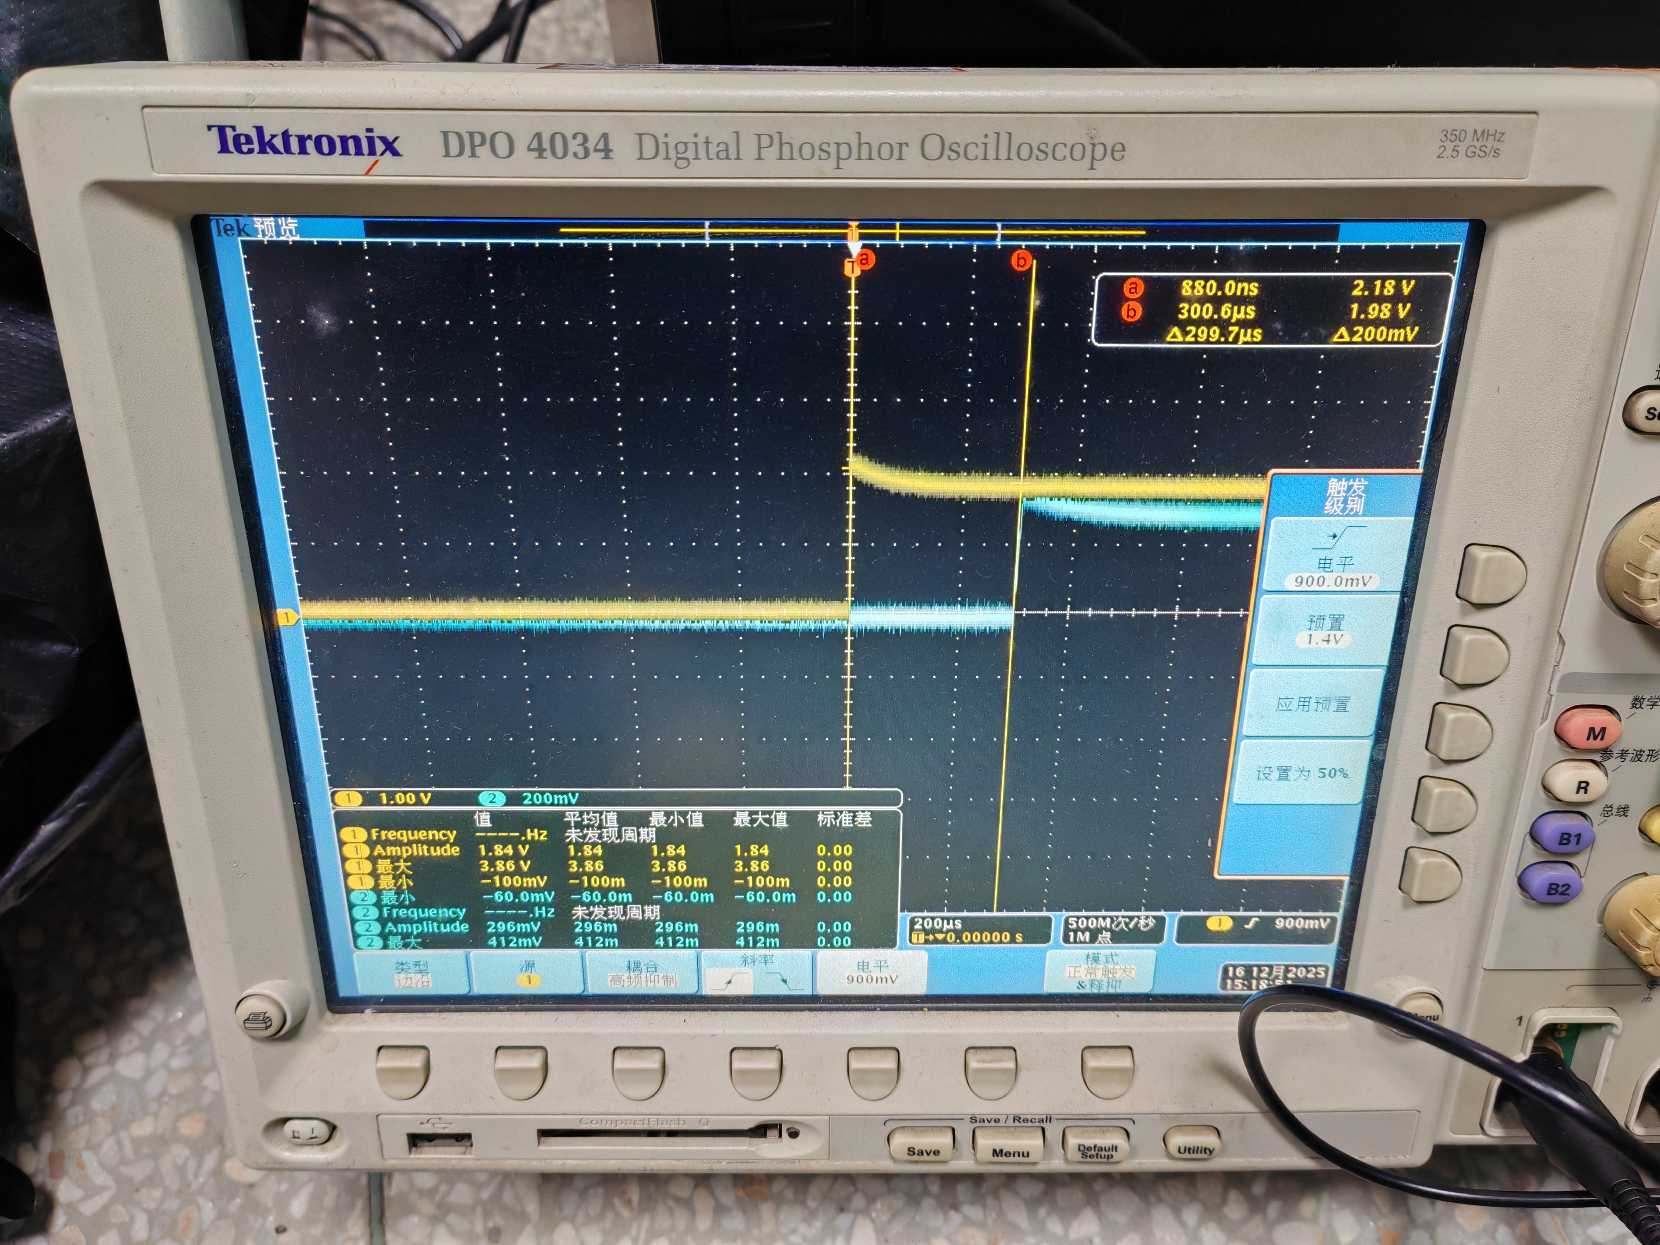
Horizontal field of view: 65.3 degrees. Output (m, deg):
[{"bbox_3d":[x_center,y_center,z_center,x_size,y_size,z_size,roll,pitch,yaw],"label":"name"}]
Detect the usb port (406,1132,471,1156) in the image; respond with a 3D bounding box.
[{"bbox_3d":[-0.081,0.106,0.272,0.013,0.006,0.009,0,22,-1],"label":"usb port"}]

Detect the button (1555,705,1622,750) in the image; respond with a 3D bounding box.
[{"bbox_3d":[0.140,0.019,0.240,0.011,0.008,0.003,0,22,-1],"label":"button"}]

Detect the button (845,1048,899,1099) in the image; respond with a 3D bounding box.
[{"bbox_3d":[0.009,0.093,0.267,0.010,0.009,0.005,0,22,-1],"label":"button"}]

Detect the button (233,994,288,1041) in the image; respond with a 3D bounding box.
[{"bbox_3d":[-0.112,0.078,0.255,0.010,0.010,0.003,0,22,-1],"label":"button"}]

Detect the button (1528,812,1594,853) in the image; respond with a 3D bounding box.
[{"bbox_3d":[0.141,0.041,0.249,0.012,0.008,0.003,0,22,-1],"label":"button"}]

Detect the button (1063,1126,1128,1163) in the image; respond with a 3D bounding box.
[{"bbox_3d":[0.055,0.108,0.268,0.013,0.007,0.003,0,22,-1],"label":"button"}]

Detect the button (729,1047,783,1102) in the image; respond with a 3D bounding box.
[{"bbox_3d":[-0.015,0.093,0.265,0.011,0.010,0.004,0,9,-1],"label":"button"}]

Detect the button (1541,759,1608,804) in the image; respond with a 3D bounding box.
[{"bbox_3d":[0.141,0.030,0.244,0.012,0.008,0.003,0,22,-1],"label":"button"}]

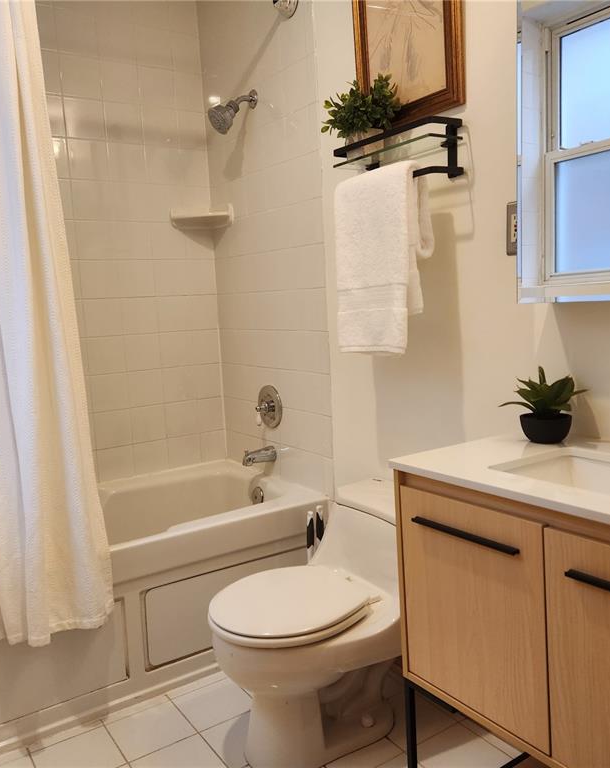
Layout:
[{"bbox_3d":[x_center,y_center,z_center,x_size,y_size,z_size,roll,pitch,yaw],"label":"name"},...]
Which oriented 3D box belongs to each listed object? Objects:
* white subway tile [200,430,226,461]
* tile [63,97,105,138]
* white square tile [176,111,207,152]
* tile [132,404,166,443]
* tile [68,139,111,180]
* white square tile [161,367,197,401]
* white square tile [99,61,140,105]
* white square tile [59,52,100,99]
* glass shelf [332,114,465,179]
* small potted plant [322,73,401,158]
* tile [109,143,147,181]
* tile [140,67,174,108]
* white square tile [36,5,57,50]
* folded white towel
[{"bbox_3d":[-0.409,0.275,3.039,0.125,0.130,0.010,-8,10,-35],"label":"white subway tile"},{"bbox_3d":[-0.854,-1.030,2.646,0.153,0.153,0.009,-8,9,-35],"label":"tile"},{"bbox_3d":[-0.484,-1.083,2.902,0.128,0.153,0.009,-8,9,-35],"label":"white square tile"},{"bbox_3d":[-0.666,0.173,2.897,0.153,0.152,0.010,-8,9,-35],"label":"tile"},{"bbox_3d":[-0.845,-0.875,2.663,0.153,0.152,0.010,-8,9,-35],"label":"tile"},{"bbox_3d":[-0.546,0.000,2.962,0.153,0.152,0.010,-8,9,-33],"label":"white square tile"},{"bbox_3d":[-0.734,-1.198,2.711,0.153,0.152,0.010,-8,9,-35],"label":"white square tile"},{"bbox_3d":[-0.860,-1.180,2.622,0.153,0.152,0.010,-8,9,-35],"label":"white square tile"},{"bbox_3d":[0.257,-0.635,1.940,0.126,0.146,0.410,-8,9,-35],"label":"glass shelf"},{"bbox_3d":[0.163,-0.778,2.005,0.190,0.225,0.230,-8,9,-35],"label":"small potted plant"},{"bbox_3d":[-0.708,-0.879,2.708,0.151,0.149,0.010,-8,10,-35],"label":"tile"},{"bbox_3d":[-0.599,-1.197,2.753,0.151,0.149,0.010,-8,10,-35],"label":"tile"},{"bbox_3d":[-0.994,-1.314,2.512,0.153,0.152,0.010,-8,9,-35],"label":"white square tile"},{"bbox_3d":[0.230,-0.353,2.002,0.115,0.518,0.310,-8,9,-35],"label":"folded white towel"}]

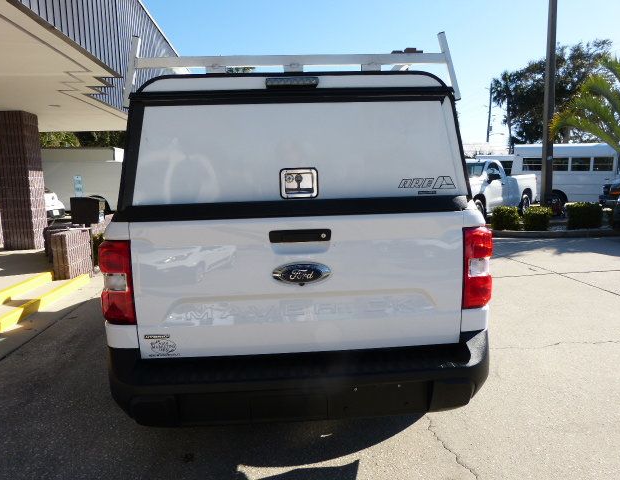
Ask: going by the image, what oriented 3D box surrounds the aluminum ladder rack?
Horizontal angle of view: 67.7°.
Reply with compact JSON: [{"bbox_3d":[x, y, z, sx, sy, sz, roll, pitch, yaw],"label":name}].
[{"bbox_3d":[-0.101,-0.853,2.614,1.590,0.340,1.000,-2,7,-4],"label":"aluminum ladder rack"}]

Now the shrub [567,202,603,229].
[{"bbox_3d":[6.905,-0.634,11.586,0.840,0.640,0.800,-1,7,0],"label":"shrub"}]

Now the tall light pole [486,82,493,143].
[{"bbox_3d":[21.044,-12.003,53.984,0.350,12.100,0.350,-1,7,0],"label":"tall light pole"}]

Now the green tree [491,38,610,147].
[{"bbox_3d":[17.646,-8.858,34.212,8.800,11.000,8.000,-1,7,0],"label":"green tree"}]

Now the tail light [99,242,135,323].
[{"bbox_3d":[-0.834,0.175,2.022,0.180,0.370,0.170,-2,7,-4],"label":"tail light"}]

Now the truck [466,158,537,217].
[{"bbox_3d":[5.863,-1.698,16.084,5.700,1.930,2.000,-8,10,-41],"label":"truck"}]

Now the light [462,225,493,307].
[{"bbox_3d":[0.760,0.122,2.121,0.180,0.370,0.170,-2,7,-4],"label":"light"}]

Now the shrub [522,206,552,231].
[{"bbox_3d":[5.682,-0.562,11.506,0.670,0.570,0.680,-1,7,0],"label":"shrub"}]

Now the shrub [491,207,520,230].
[{"bbox_3d":[4.954,-0.576,11.674,0.700,0.600,0.680,-1,7,0],"label":"shrub"}]

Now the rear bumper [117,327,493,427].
[{"bbox_3d":[-0.026,0.604,2.099,1.780,0.310,0.380,-2,7,-4],"label":"rear bumper"}]

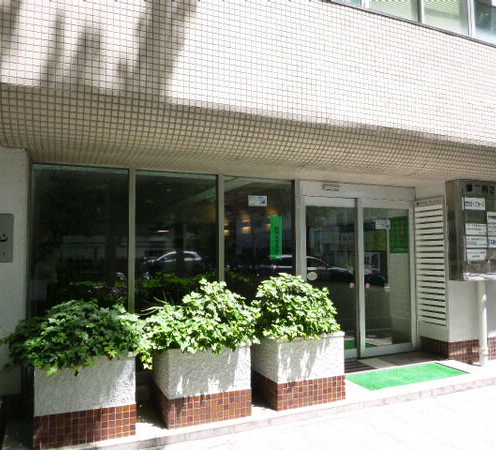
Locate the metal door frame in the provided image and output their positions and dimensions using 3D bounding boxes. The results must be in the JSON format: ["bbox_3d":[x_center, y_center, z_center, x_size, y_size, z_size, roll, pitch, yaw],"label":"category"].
[{"bbox_3d":[1.563,0.692,5.750,1.829,2.094,0.082,1,-4,-24],"label":"metal door frame"}]

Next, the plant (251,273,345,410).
[{"bbox_3d":[0.422,1.055,4.262,0.857,1.190,0.789,1,-4,-24],"label":"plant"}]

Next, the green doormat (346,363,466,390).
[{"bbox_3d":[1.799,1.667,4.855,1.360,0.019,0.537,1,-4,-24],"label":"green doormat"}]

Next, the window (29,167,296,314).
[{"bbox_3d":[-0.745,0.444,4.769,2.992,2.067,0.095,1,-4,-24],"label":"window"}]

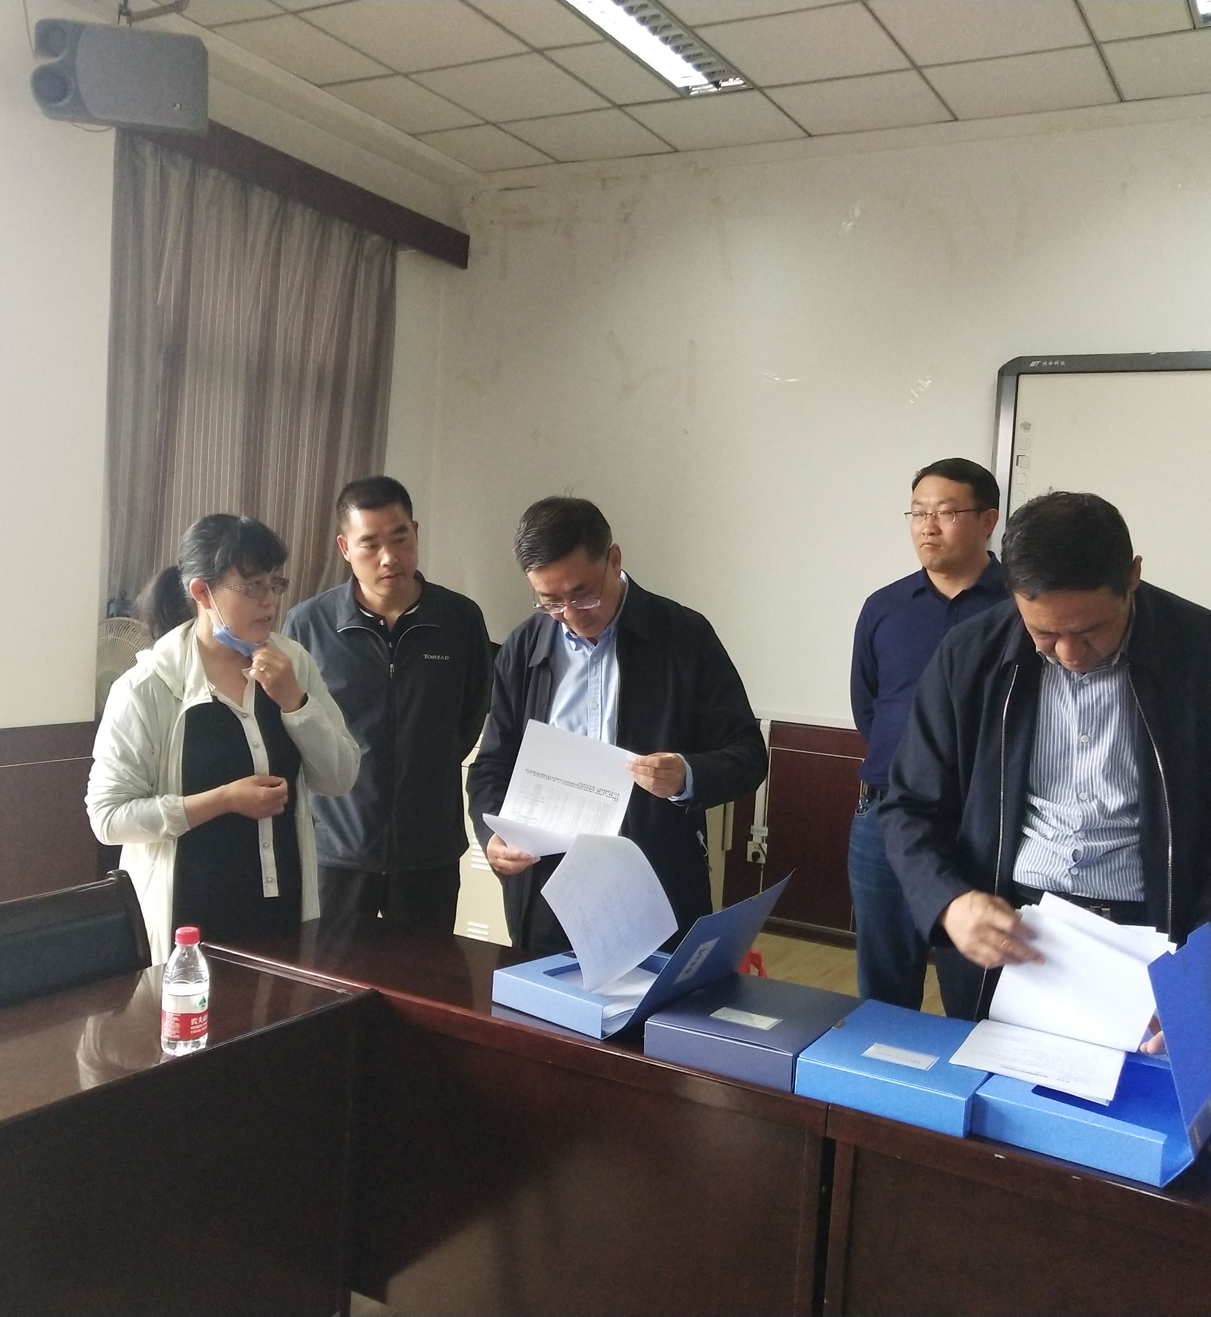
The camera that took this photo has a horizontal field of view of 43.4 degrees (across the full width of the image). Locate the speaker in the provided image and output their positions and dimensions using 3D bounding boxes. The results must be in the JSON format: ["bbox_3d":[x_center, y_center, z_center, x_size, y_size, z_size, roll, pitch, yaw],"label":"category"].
[{"bbox_3d":[-1.372,-1.642,4.300,0.460,0.260,0.240,3,11,-9],"label":"speaker"}]

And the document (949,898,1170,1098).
[{"bbox_3d":[0.620,0.460,2.070,0.240,0.190,0.280,5,4,34],"label":"document"}]

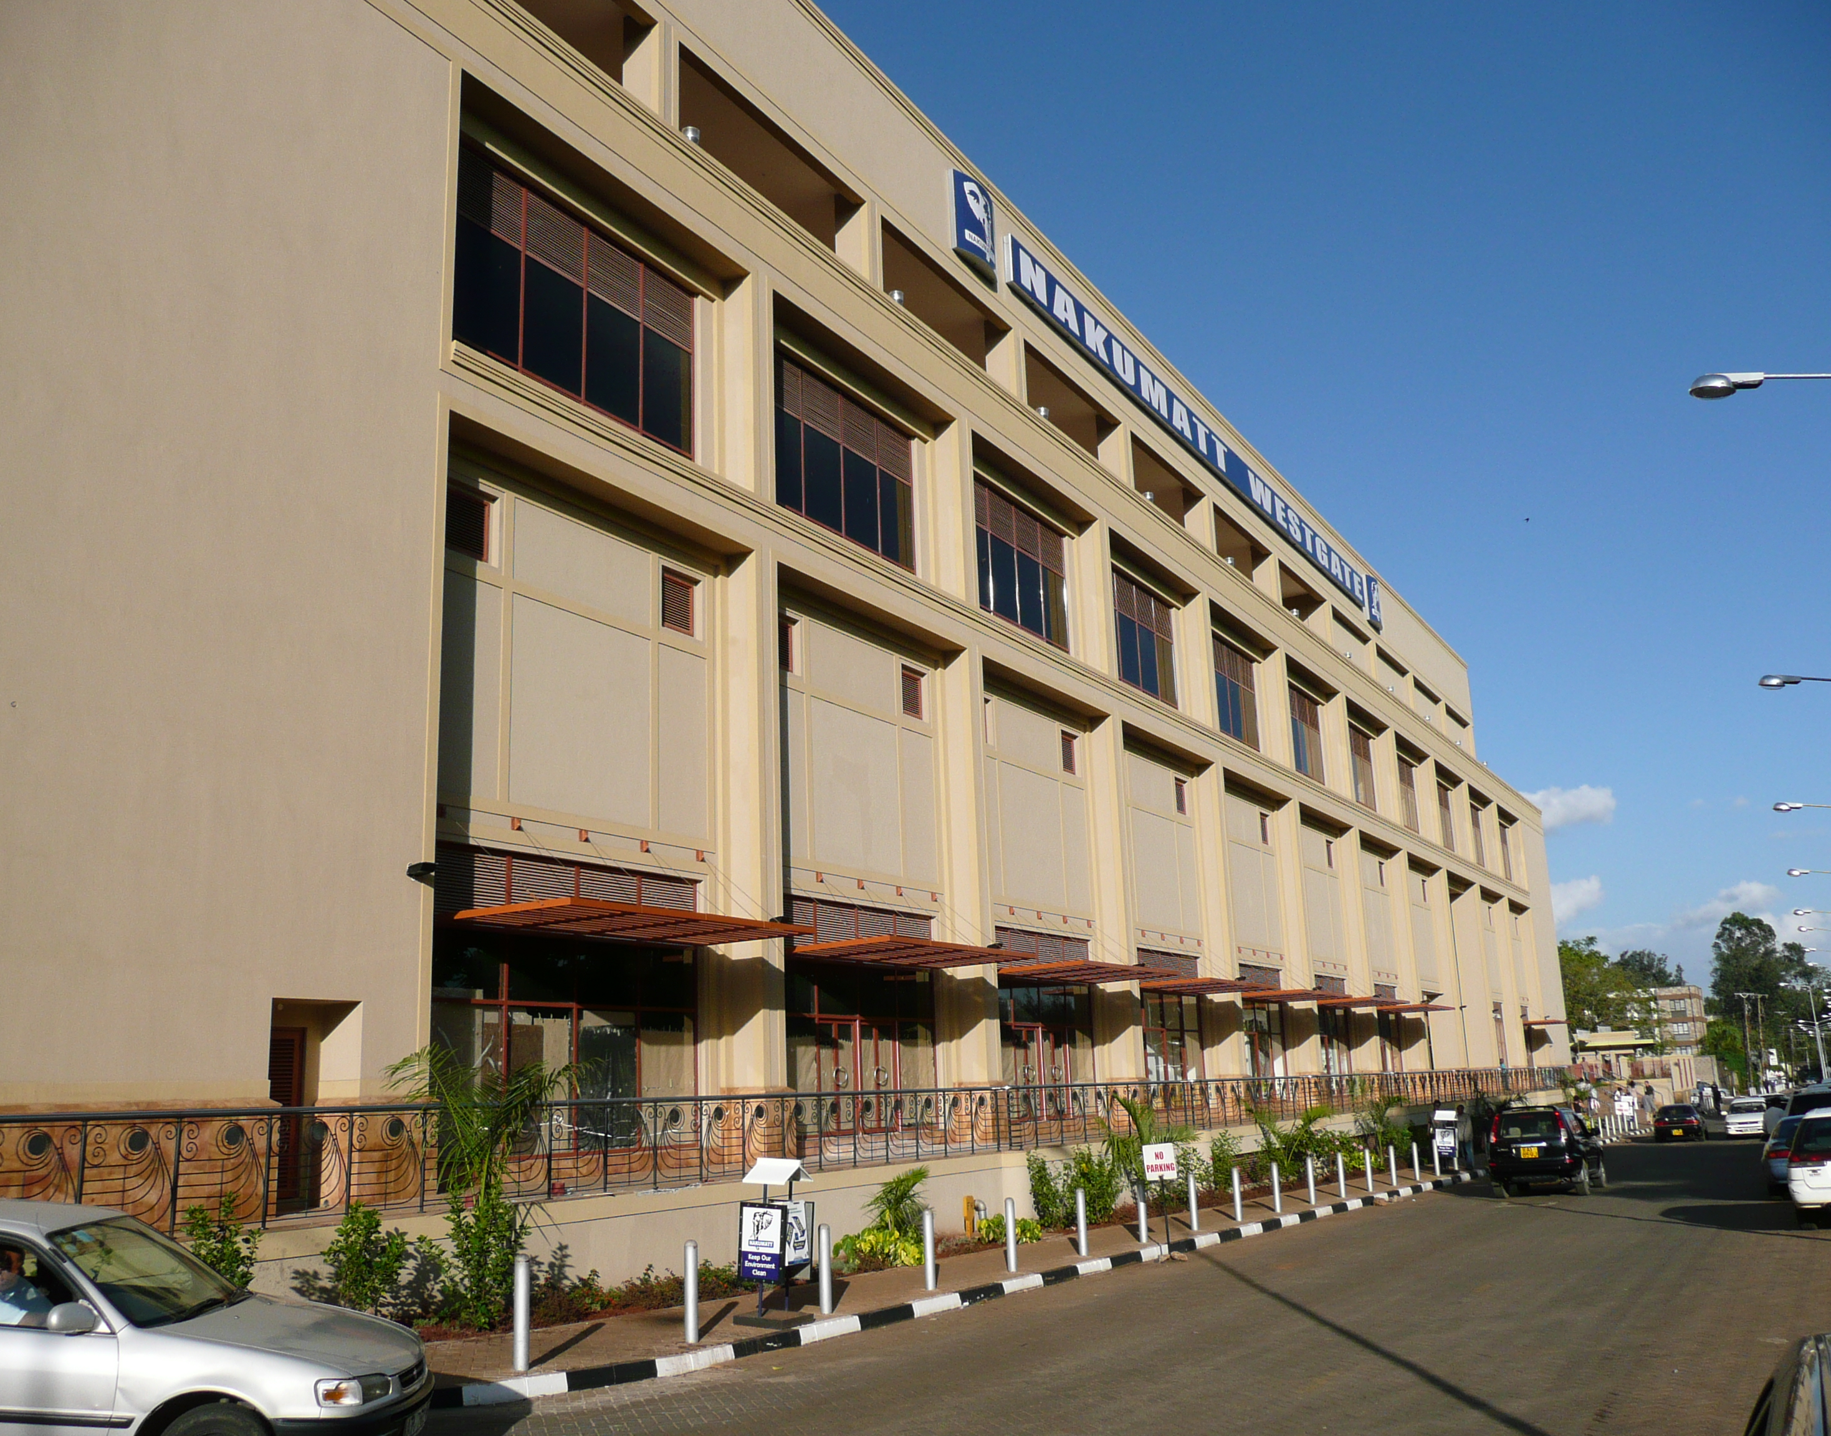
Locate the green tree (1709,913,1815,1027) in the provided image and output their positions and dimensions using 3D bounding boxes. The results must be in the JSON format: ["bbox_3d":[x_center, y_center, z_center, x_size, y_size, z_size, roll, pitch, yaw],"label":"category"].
[{"bbox_3d":[106.596,35.501,195.000,11.000,19.500,11.500,-10,-16,29],"label":"green tree"}]

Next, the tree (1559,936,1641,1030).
[{"bbox_3d":[53.553,22.211,122.000,6.500,10.500,6.500,-10,-16,29],"label":"tree"}]

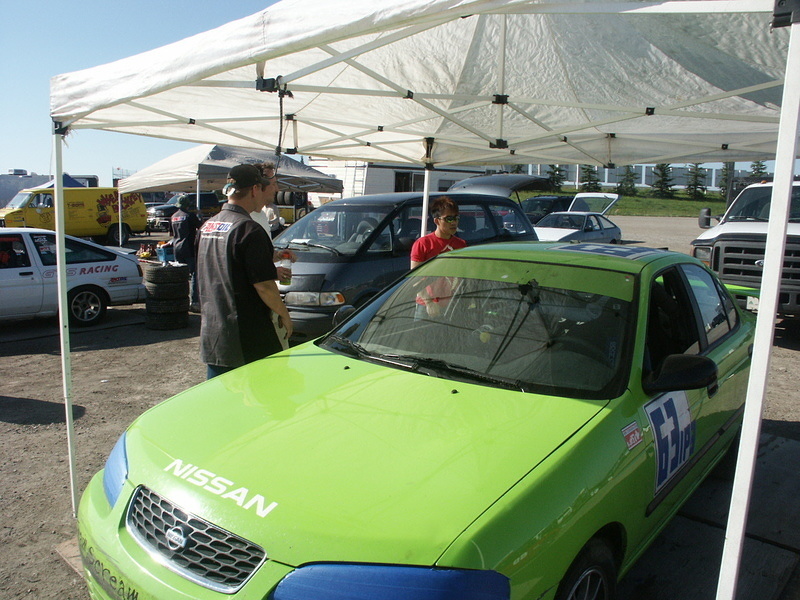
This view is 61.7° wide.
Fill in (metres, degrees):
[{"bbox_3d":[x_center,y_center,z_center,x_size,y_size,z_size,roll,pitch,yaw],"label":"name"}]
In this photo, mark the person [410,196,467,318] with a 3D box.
[{"bbox_3d":[0.282,0.100,4.850,0.470,1.680,0.330,-4,9,-30],"label":"person"}]

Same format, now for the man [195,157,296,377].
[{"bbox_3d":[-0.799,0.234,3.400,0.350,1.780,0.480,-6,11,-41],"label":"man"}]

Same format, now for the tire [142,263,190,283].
[{"bbox_3d":[-3.083,-0.363,8.850,0.570,0.200,0.570,-2,8,-20],"label":"tire"}]

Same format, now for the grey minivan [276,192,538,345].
[{"bbox_3d":[-0.013,-0.484,8.750,1.800,1.770,4.750,7,10,38],"label":"grey minivan"}]

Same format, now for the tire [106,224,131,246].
[{"bbox_3d":[-10.076,-2.246,24.100,0.730,0.730,0.230,-3,9,-28],"label":"tire"}]

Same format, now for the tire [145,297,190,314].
[{"bbox_3d":[-3.094,0.033,8.910,0.570,0.200,0.570,-2,8,-20],"label":"tire"}]

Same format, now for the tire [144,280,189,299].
[{"bbox_3d":[-3.094,-0.165,8.880,0.570,0.200,0.570,-2,8,-20],"label":"tire"}]

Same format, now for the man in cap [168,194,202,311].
[{"bbox_3d":[-3.233,-0.710,10.100,0.550,1.740,0.450,4,8,22],"label":"man in cap"}]

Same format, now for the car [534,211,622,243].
[{"bbox_3d":[4.630,-1.691,18.600,1.650,1.330,4.200,7,10,38],"label":"car"}]

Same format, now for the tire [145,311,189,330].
[{"bbox_3d":[-3.108,0.230,8.940,0.570,0.200,0.570,-2,8,-20],"label":"tire"}]

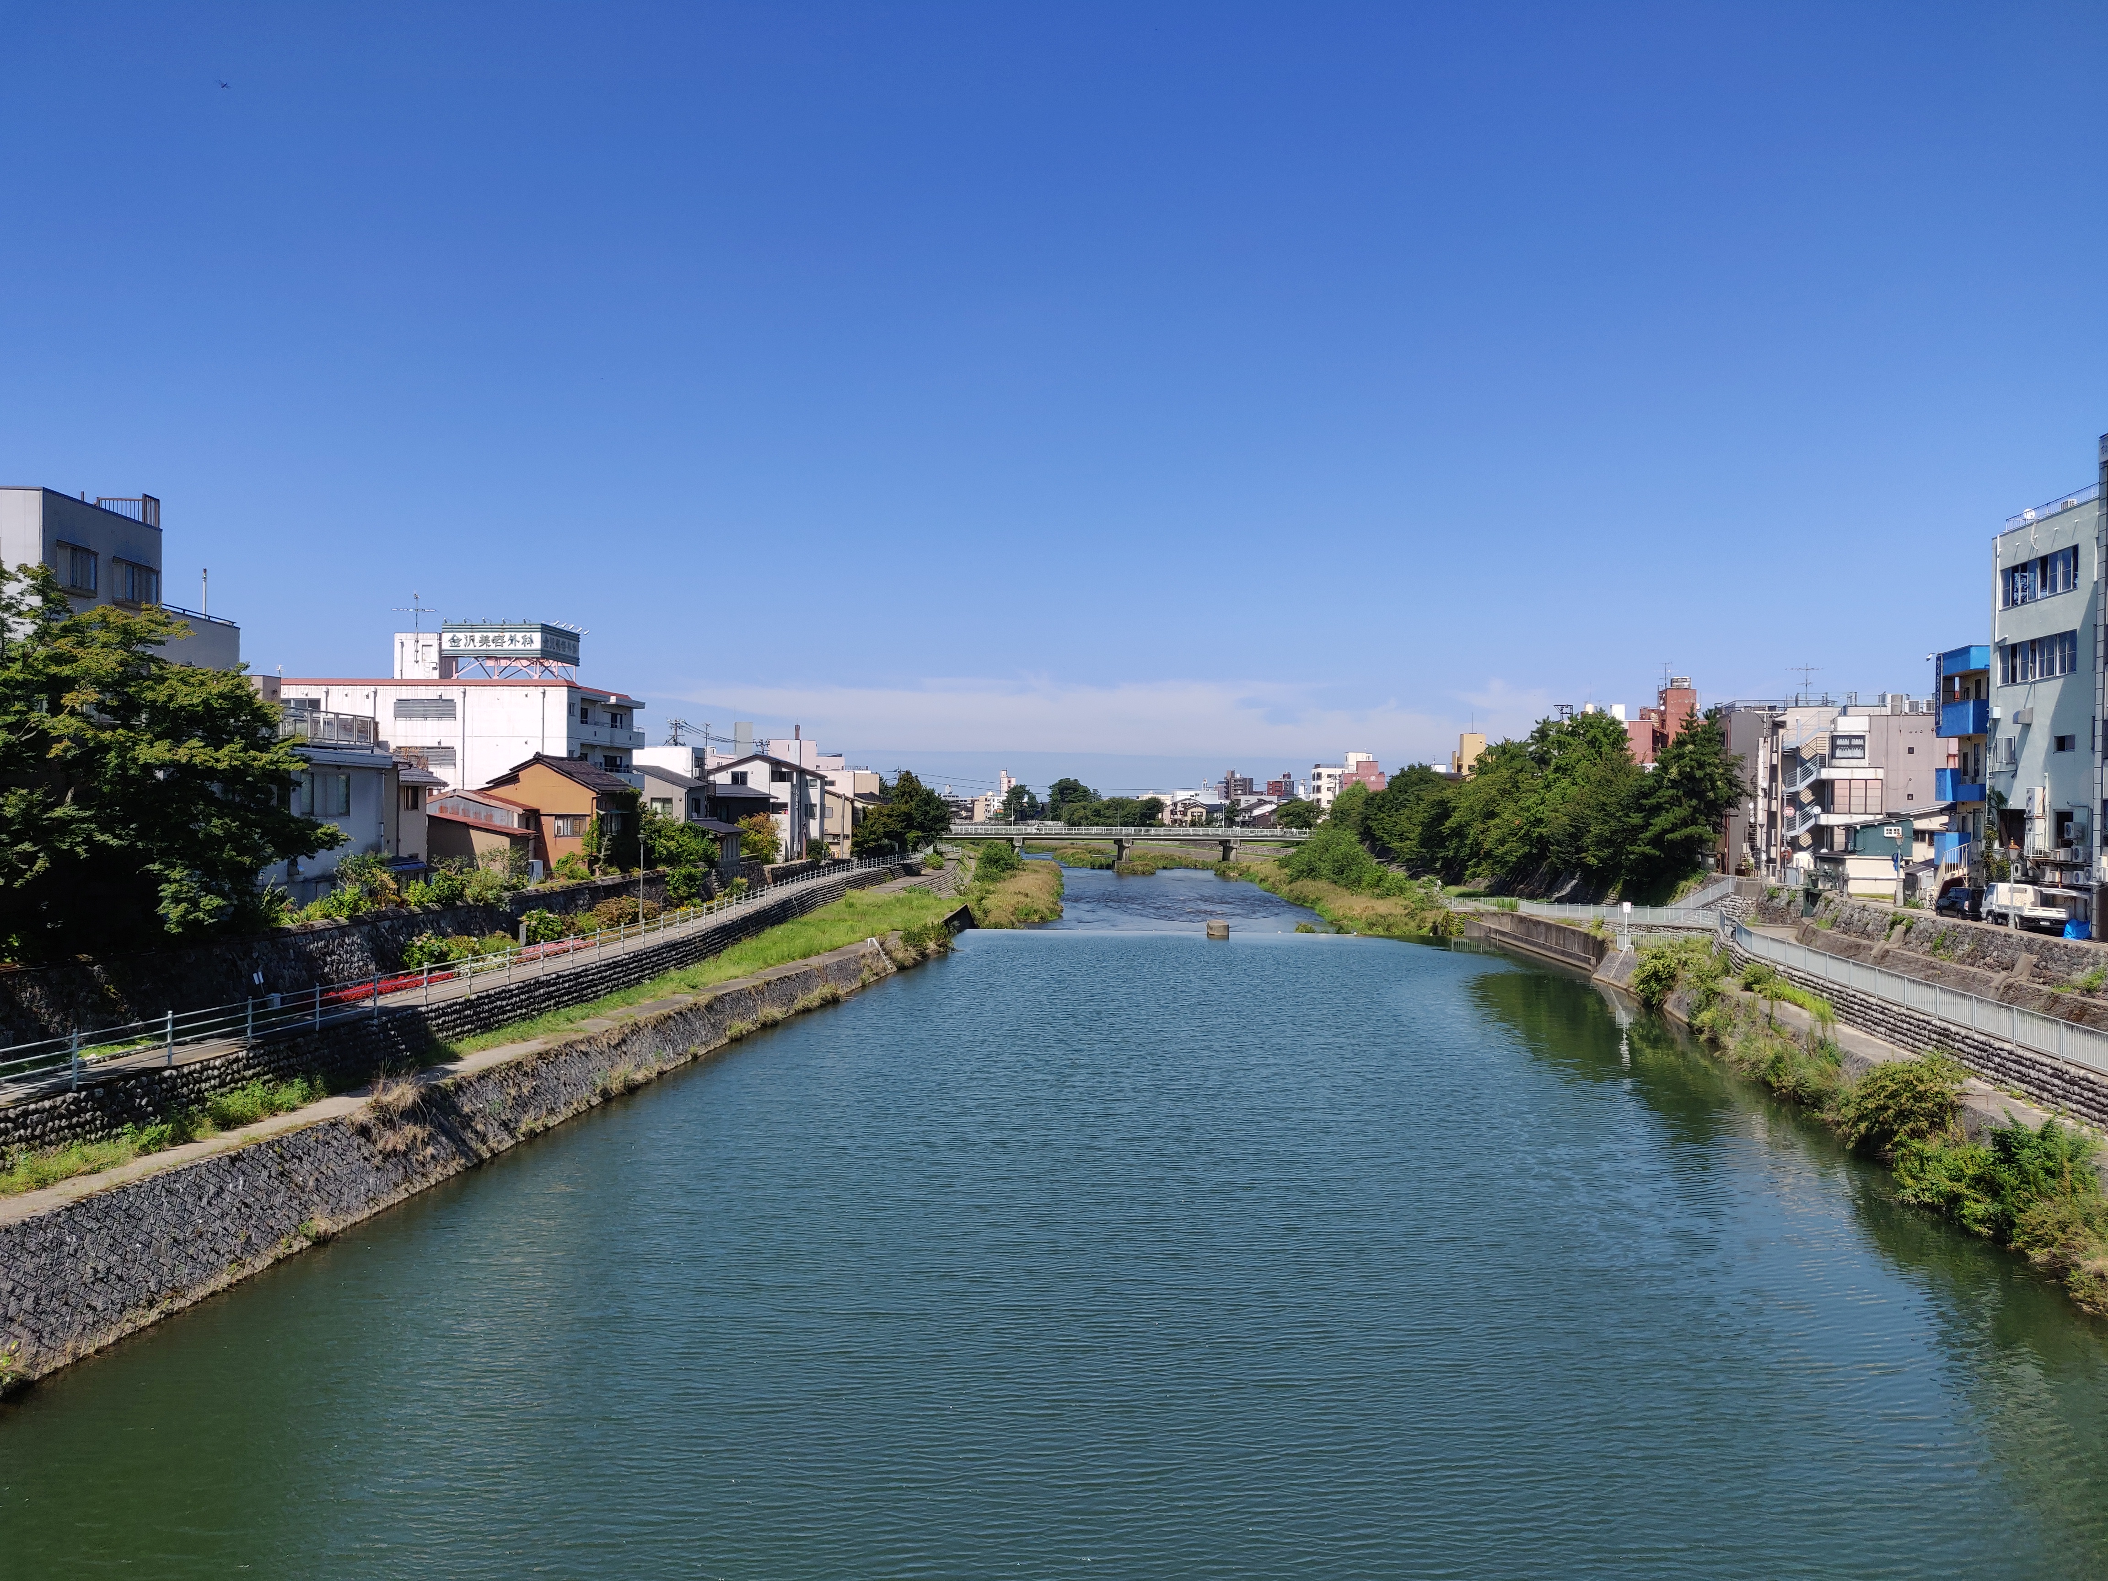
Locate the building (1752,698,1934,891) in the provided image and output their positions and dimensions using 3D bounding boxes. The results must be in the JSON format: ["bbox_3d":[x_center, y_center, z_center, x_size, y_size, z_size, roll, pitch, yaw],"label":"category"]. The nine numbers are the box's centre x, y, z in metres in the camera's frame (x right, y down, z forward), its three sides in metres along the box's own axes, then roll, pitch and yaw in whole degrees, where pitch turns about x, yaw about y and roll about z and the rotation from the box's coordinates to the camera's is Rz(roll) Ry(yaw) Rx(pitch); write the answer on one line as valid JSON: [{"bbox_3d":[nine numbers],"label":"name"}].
[{"bbox_3d":[52.600,0.120,102.000,10.800,12.200,7.000,0,-1,0],"label":"building"}]

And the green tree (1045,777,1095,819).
[{"bbox_3d":[3.100,2.200,300.000,9.600,9.600,9.400,0,-1,0],"label":"green tree"}]

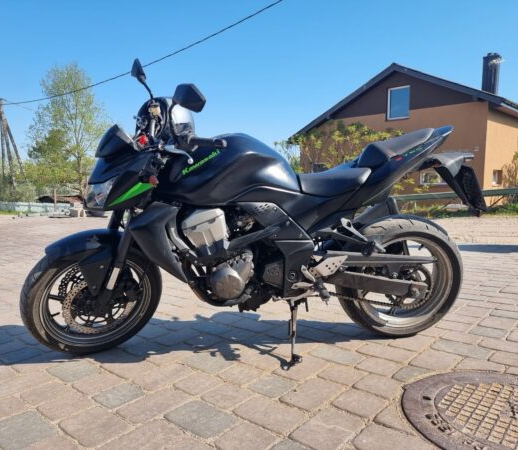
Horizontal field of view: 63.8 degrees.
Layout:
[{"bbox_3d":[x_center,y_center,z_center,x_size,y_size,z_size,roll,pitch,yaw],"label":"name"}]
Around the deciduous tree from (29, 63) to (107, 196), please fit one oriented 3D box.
[{"bbox_3d":[-12.100,-6.050,26.500,4.800,8.600,4.800,0,5,0],"label":"deciduous tree"}]

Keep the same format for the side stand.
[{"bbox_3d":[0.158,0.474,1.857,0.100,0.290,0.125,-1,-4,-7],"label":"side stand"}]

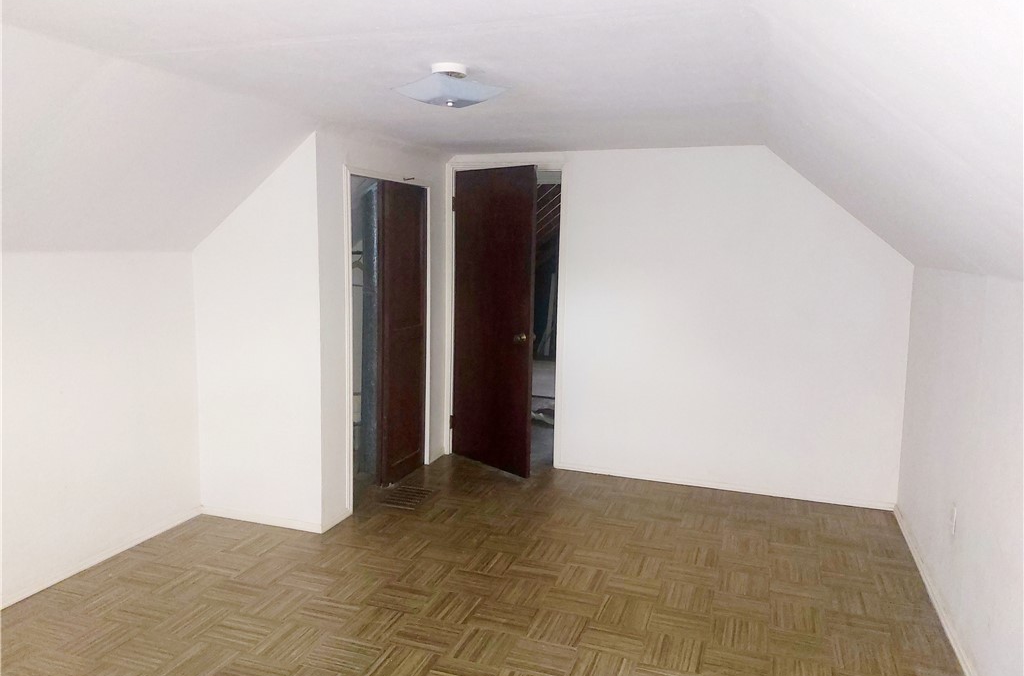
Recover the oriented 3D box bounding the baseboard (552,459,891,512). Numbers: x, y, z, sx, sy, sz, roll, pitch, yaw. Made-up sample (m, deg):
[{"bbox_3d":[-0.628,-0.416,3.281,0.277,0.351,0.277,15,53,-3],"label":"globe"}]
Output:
[{"bbox_3d":[1.281,0.942,4.563,2.110,0.052,0.016,4,8,20],"label":"baseboard"}]

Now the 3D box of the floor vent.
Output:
[{"bbox_3d":[-0.630,0.962,4.298,0.220,0.012,0.350,4,8,20],"label":"floor vent"}]

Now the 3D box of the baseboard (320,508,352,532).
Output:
[{"bbox_3d":[-0.954,0.989,3.876,0.016,0.052,0.305,4,8,20],"label":"baseboard"}]

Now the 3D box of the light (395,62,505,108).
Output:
[{"bbox_3d":[-0.219,-0.893,2.518,0.315,0.135,0.315,-5,9,-38],"label":"light"}]

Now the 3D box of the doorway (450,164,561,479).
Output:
[{"bbox_3d":[-0.039,-0.128,4.987,0.790,2.030,0.120,4,8,20],"label":"doorway"}]

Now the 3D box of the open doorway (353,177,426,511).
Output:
[{"bbox_3d":[-0.778,0.009,4.359,0.120,1.880,0.930,4,8,20],"label":"open doorway"}]

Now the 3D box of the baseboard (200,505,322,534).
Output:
[{"bbox_3d":[-1.369,0.984,3.856,0.773,0.052,0.016,4,8,20],"label":"baseboard"}]

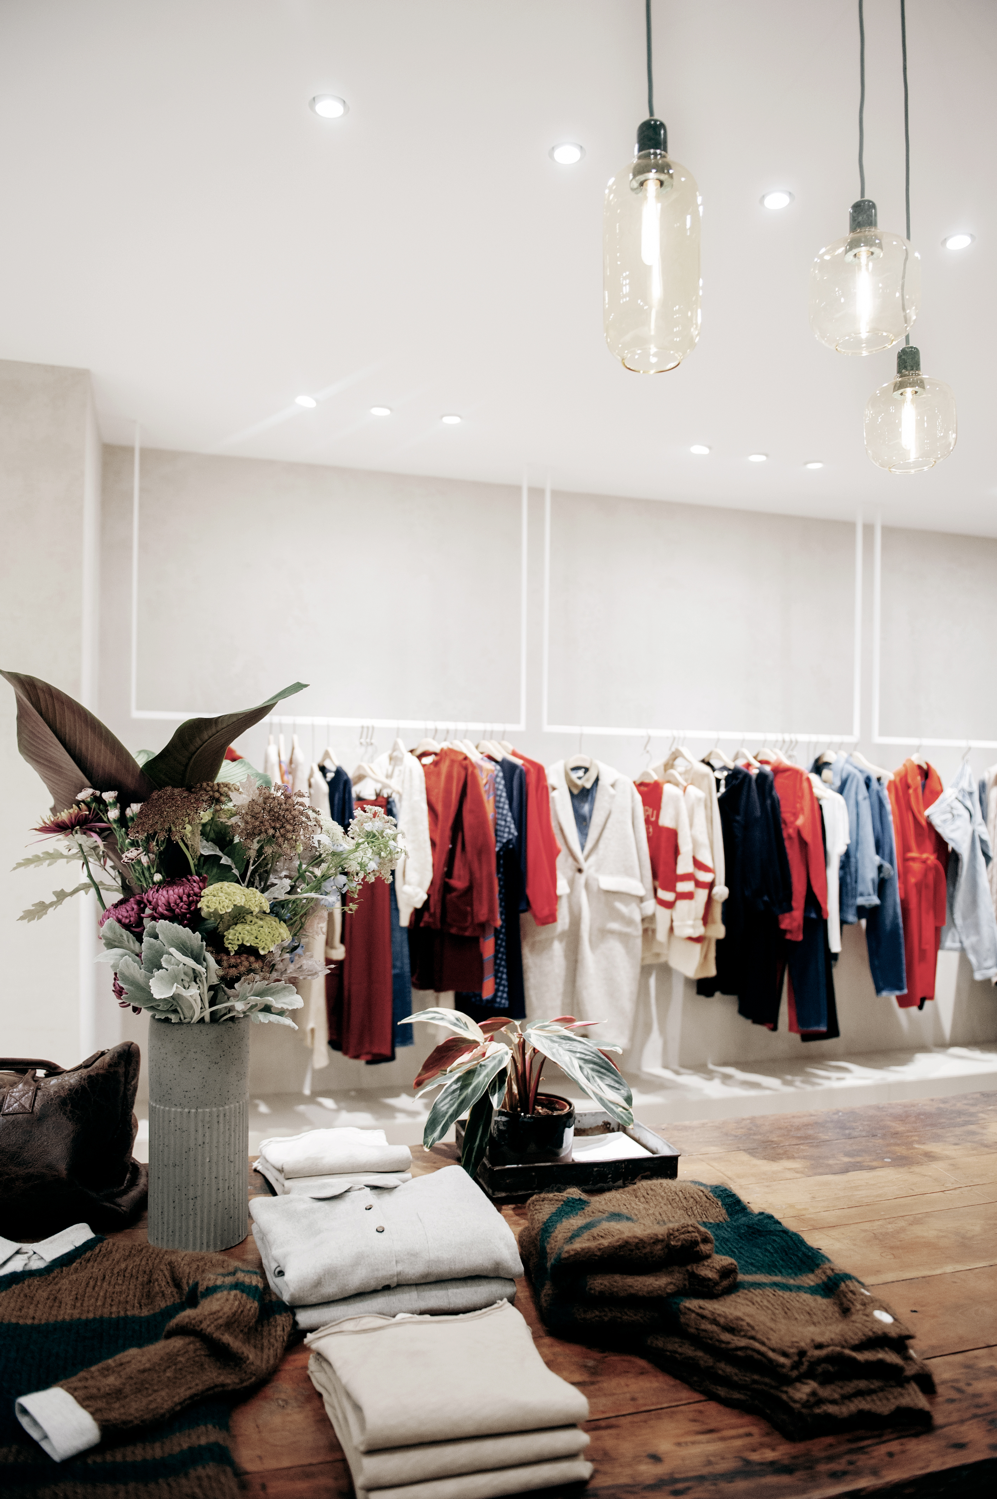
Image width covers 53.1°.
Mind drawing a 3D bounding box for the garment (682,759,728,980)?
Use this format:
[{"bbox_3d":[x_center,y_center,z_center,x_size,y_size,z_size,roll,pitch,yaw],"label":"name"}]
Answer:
[{"bbox_3d":[0.777,0.485,4.077,0.200,0.840,0.450,2,-1,-26],"label":"garment"}]

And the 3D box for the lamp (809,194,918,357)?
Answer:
[{"bbox_3d":[0.484,-0.624,1.320,0.138,0.190,0.138,1,-1,0],"label":"lamp"}]

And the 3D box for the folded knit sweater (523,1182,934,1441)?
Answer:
[{"bbox_3d":[0.225,0.588,1.092,0.320,0.115,0.380,1,-1,-17],"label":"folded knit sweater"}]

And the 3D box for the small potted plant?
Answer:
[{"bbox_3d":[0.031,0.532,1.570,0.340,0.250,0.280,2,-1,-16],"label":"small potted plant"}]

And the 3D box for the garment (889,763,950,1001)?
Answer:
[{"bbox_3d":[1.861,0.570,4.440,0.160,1.077,0.420,1,-1,-17],"label":"garment"}]

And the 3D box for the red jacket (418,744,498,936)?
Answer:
[{"bbox_3d":[-0.154,0.340,3.821,0.170,0.698,0.430,2,-1,-31],"label":"red jacket"}]

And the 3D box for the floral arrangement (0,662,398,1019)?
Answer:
[{"bbox_3d":[-0.404,0.136,1.360,0.500,0.460,0.400,2,-1,-16],"label":"floral arrangement"}]

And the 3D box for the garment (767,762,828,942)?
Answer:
[{"bbox_3d":[1.268,0.419,4.260,0.140,0.751,0.410,1,-1,-17],"label":"garment"}]

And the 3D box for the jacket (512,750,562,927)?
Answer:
[{"bbox_3d":[0.080,0.341,3.873,0.180,0.650,0.450,2,-2,-36],"label":"jacket"}]

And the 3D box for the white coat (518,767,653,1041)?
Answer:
[{"bbox_3d":[0.352,0.594,3.974,0.463,1.124,0.240,1,-1,-12],"label":"white coat"}]

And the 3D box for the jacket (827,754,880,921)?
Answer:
[{"bbox_3d":[1.478,0.377,4.282,0.180,0.670,0.460,2,-1,-20],"label":"jacket"}]

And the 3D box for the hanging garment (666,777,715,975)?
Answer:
[{"bbox_3d":[0.788,0.511,4.109,0.130,0.791,0.420,1,-1,-17],"label":"hanging garment"}]

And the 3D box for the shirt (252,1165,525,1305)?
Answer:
[{"bbox_3d":[-0.145,0.601,1.245,0.275,0.055,0.245,2,-1,-18],"label":"shirt"}]

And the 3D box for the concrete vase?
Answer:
[{"bbox_3d":[-0.400,0.494,1.340,0.135,0.291,0.135,1,-1,-17],"label":"concrete vase"}]

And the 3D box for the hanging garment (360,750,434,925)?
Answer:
[{"bbox_3d":[-0.375,0.327,3.740,0.180,0.660,0.460,2,-1,-32],"label":"hanging garment"}]

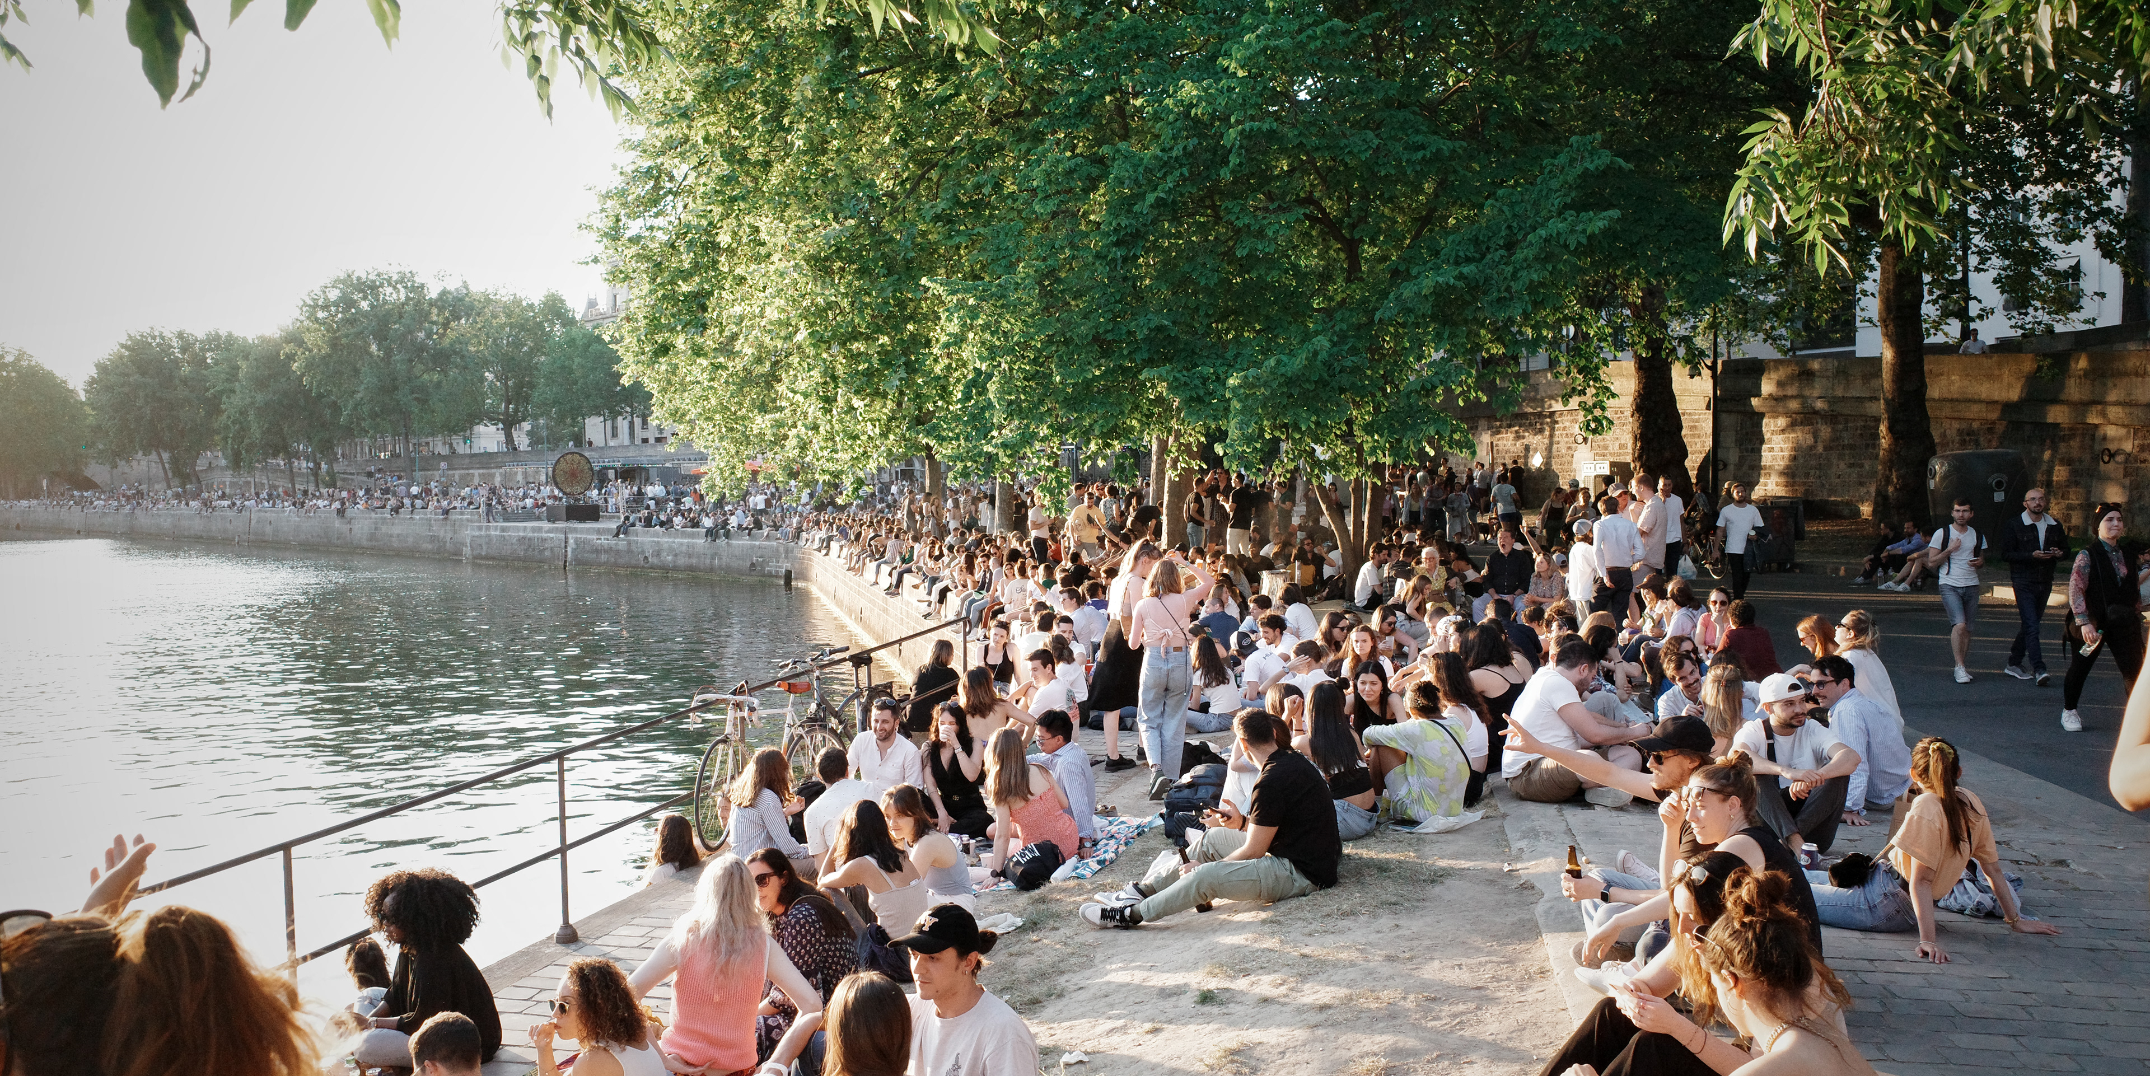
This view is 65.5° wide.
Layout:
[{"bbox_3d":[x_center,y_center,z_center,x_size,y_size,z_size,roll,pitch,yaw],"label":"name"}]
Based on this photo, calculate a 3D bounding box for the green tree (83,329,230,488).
[{"bbox_3d":[-85.246,-11.371,155.000,13.000,15.888,12.500,0,2,0],"label":"green tree"}]

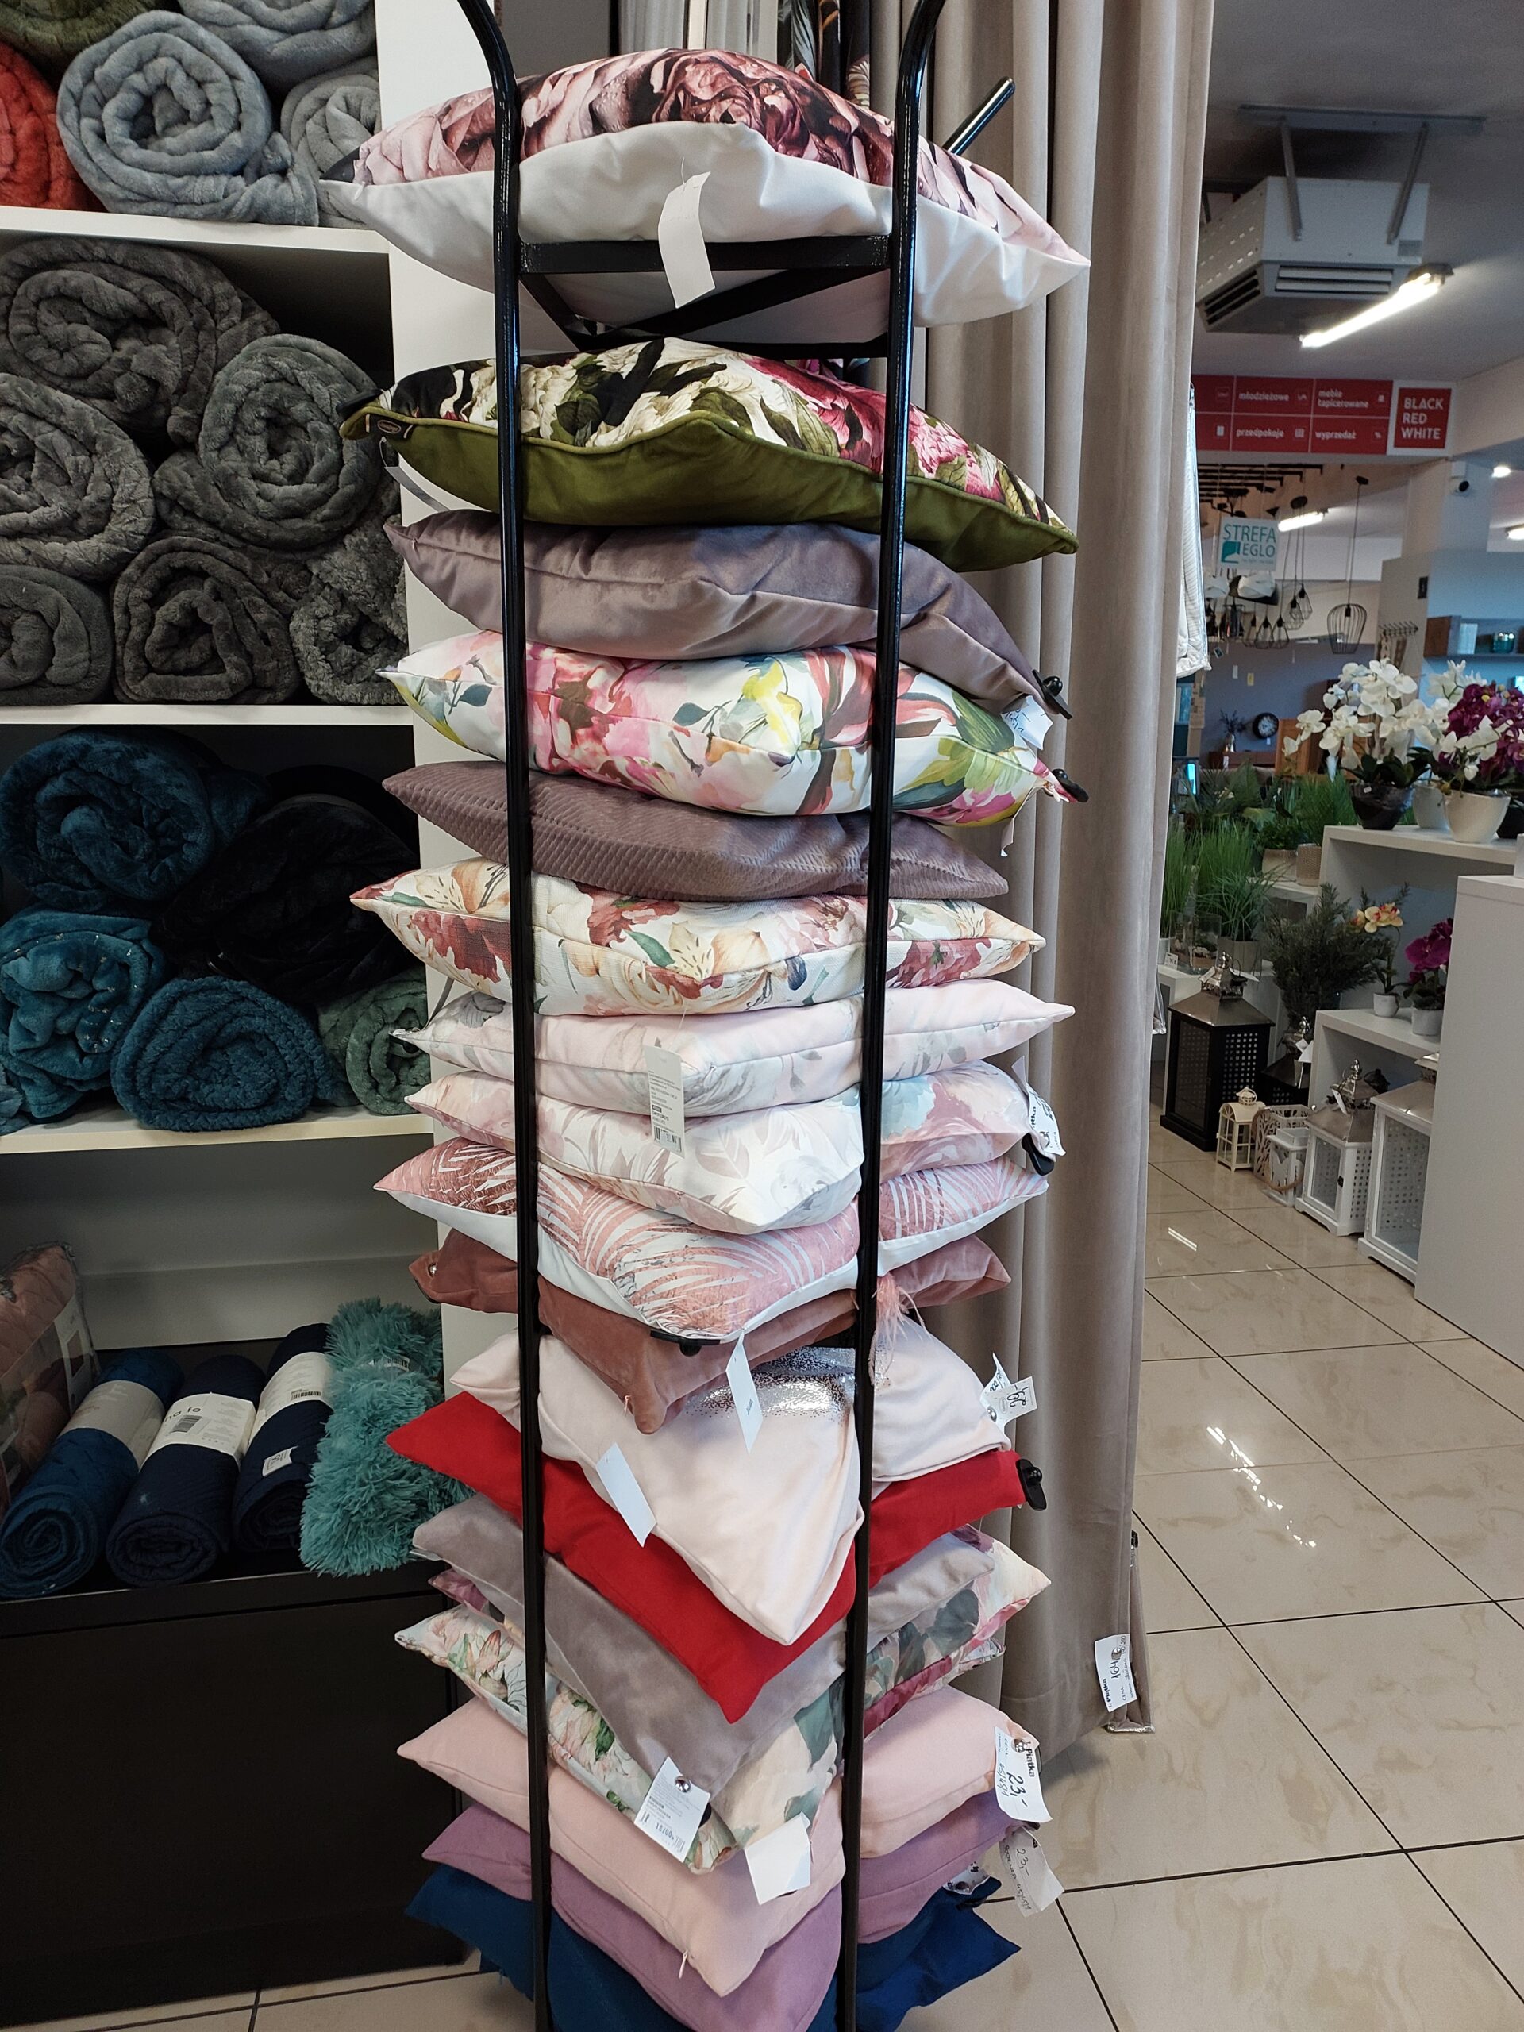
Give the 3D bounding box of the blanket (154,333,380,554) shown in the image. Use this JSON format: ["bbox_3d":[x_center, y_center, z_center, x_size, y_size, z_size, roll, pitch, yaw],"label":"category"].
[{"bbox_3d":[-0.488,-0.565,1.685,0.190,0.185,0.400,-2,12,-11],"label":"blanket"}]

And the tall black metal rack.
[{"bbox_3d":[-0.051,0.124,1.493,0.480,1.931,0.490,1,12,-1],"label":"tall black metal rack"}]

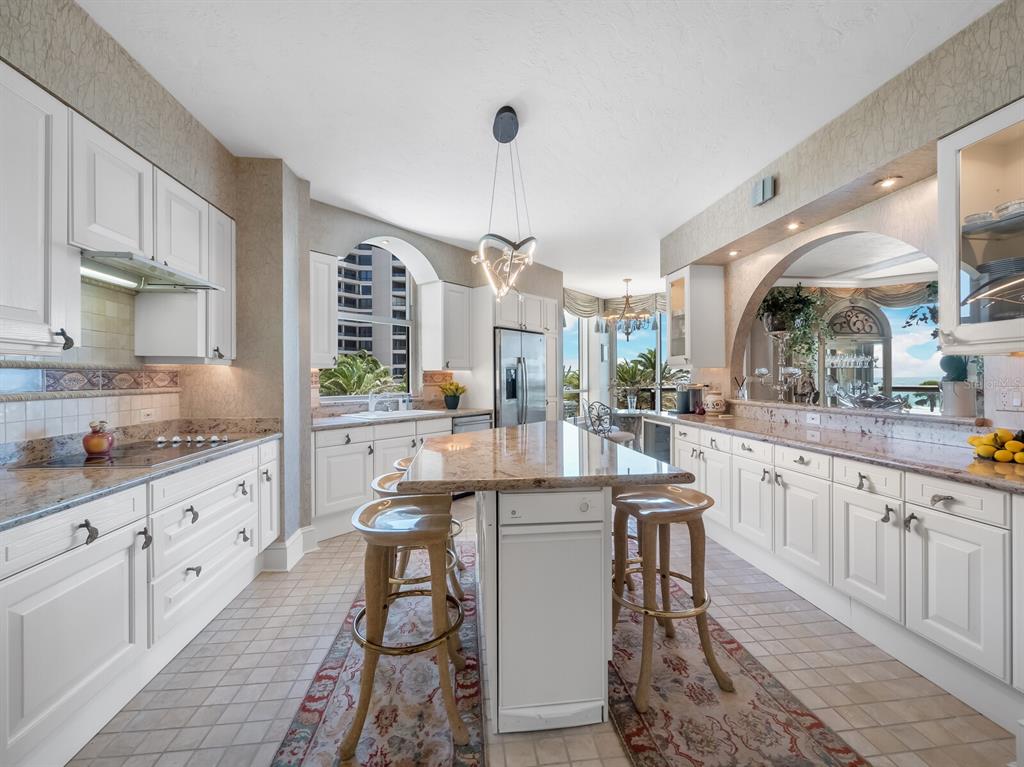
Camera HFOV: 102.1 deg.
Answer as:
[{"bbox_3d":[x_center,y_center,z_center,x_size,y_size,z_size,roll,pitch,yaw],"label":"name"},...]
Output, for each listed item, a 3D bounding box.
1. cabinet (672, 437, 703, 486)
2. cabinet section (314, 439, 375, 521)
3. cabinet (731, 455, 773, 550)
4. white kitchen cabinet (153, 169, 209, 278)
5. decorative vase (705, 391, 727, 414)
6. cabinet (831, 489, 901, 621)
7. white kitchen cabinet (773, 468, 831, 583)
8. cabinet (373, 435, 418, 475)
[{"bbox_3d":[1.764,0.797,3.619,0.500,0.555,0.395,0,0,-7],"label":"cabinet"},{"bbox_3d":[-1.530,0.748,3.494,0.500,0.510,0.480,0,1,38],"label":"cabinet section"},{"bbox_3d":[1.858,0.801,2.830,0.500,0.560,0.395,0,0,-7],"label":"cabinet"},{"bbox_3d":[-1.960,-0.850,2.231,0.360,0.458,0.430,0,0,-7],"label":"white kitchen cabinet"},{"bbox_3d":[2.231,0.220,4.537,0.242,0.269,0.242,0,0,-7],"label":"decorative vase"},{"bbox_3d":[1.983,0.807,2.063,0.500,0.553,0.362,0,0,-7],"label":"cabinet"},{"bbox_3d":[1.936,0.804,2.460,0.500,0.553,0.420,0,0,-7],"label":"white kitchen cabinet"},{"bbox_3d":[-1.244,0.777,3.901,0.500,0.570,0.452,0,1,38],"label":"cabinet"}]

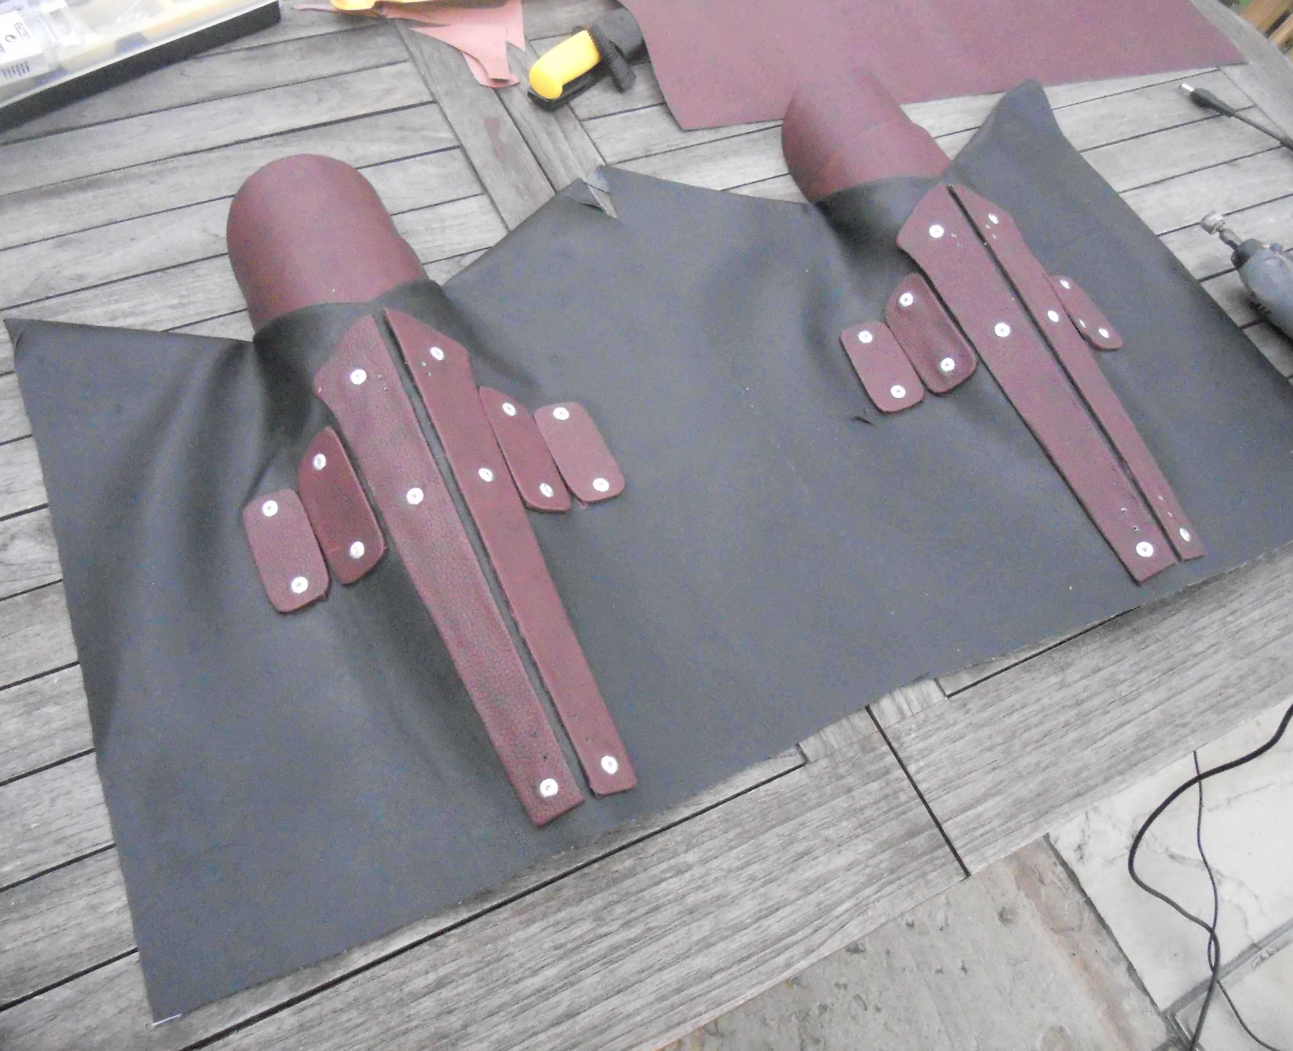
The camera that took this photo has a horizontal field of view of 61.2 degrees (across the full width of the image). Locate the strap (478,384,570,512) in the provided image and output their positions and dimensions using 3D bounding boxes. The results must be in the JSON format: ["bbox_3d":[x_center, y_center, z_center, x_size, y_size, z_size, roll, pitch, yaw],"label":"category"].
[{"bbox_3d":[-0.075,-0.046,0.676,0.039,0.008,0.091,1,58,-47],"label":"strap"}]

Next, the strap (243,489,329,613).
[{"bbox_3d":[-0.209,0.013,0.636,0.036,0.006,0.075,-26,72,-3],"label":"strap"}]

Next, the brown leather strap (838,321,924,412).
[{"bbox_3d":[0.164,-0.110,0.758,0.037,0.006,0.072,-18,68,-11],"label":"brown leather strap"}]

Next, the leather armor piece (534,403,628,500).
[{"bbox_3d":[-0.042,-0.047,0.694,0.036,0.006,0.077,-15,61,-25],"label":"leather armor piece"}]

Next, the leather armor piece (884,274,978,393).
[{"bbox_3d":[0.196,-0.132,0.763,0.039,0.010,0.086,-33,72,15],"label":"leather armor piece"}]

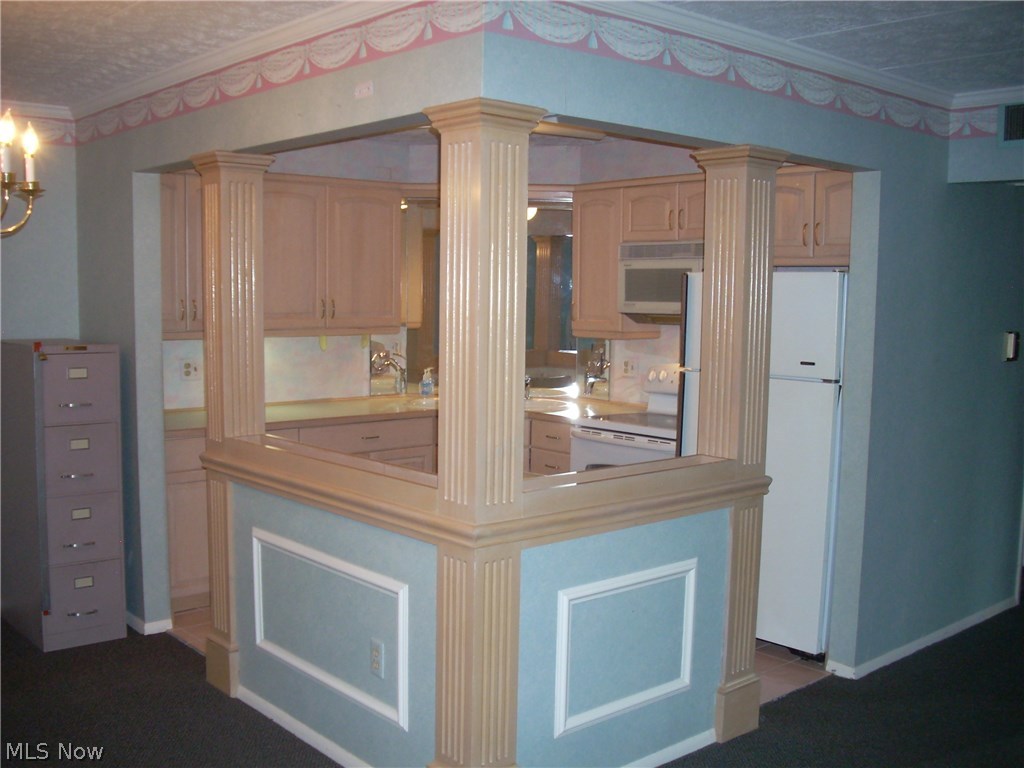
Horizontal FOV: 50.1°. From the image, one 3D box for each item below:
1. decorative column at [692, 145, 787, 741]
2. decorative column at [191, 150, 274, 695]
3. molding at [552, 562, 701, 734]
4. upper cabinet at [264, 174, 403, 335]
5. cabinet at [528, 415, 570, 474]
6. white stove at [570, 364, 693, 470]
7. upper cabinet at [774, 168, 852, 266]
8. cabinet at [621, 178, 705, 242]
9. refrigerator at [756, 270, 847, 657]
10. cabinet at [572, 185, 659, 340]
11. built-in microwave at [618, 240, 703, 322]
[{"bbox_3d":[0.782,0.225,3.931,0.235,2.090,0.235,-4,7,-42],"label":"decorative column"},{"bbox_3d":[-1.087,0.165,4.305,0.235,2.090,0.235,-4,7,-42],"label":"decorative column"},{"bbox_3d":[0.384,0.840,3.568,0.663,0.456,0.025,-4,7,-42],"label":"molding"},{"bbox_3d":[-1.077,-0.701,6.062,0.920,0.838,0.330,-4,7,-42],"label":"upper cabinet"},{"bbox_3d":[0.433,0.616,6.110,0.620,0.890,0.365,-4,7,-42],"label":"cabinet"},{"bbox_3d":[0.796,0.527,5.668,0.675,1.160,0.760,-4,7,-42],"label":"white stove"},{"bbox_3d":[1.468,-0.772,5.081,0.330,0.456,0.780,-4,7,-42],"label":"upper cabinet"},{"bbox_3d":[0.950,-0.891,5.655,0.330,0.320,0.760,-4,7,-42],"label":"cabinet"},{"bbox_3d":[1.306,0.332,5.043,0.720,1.680,0.785,-4,7,-42],"label":"refrigerator"},{"bbox_3d":[0.576,-0.679,6.094,0.330,0.835,0.365,-4,7,-42],"label":"cabinet"},{"bbox_3d":[0.930,-0.512,5.678,0.370,0.430,0.760,-4,7,-42],"label":"built-in microwave"}]

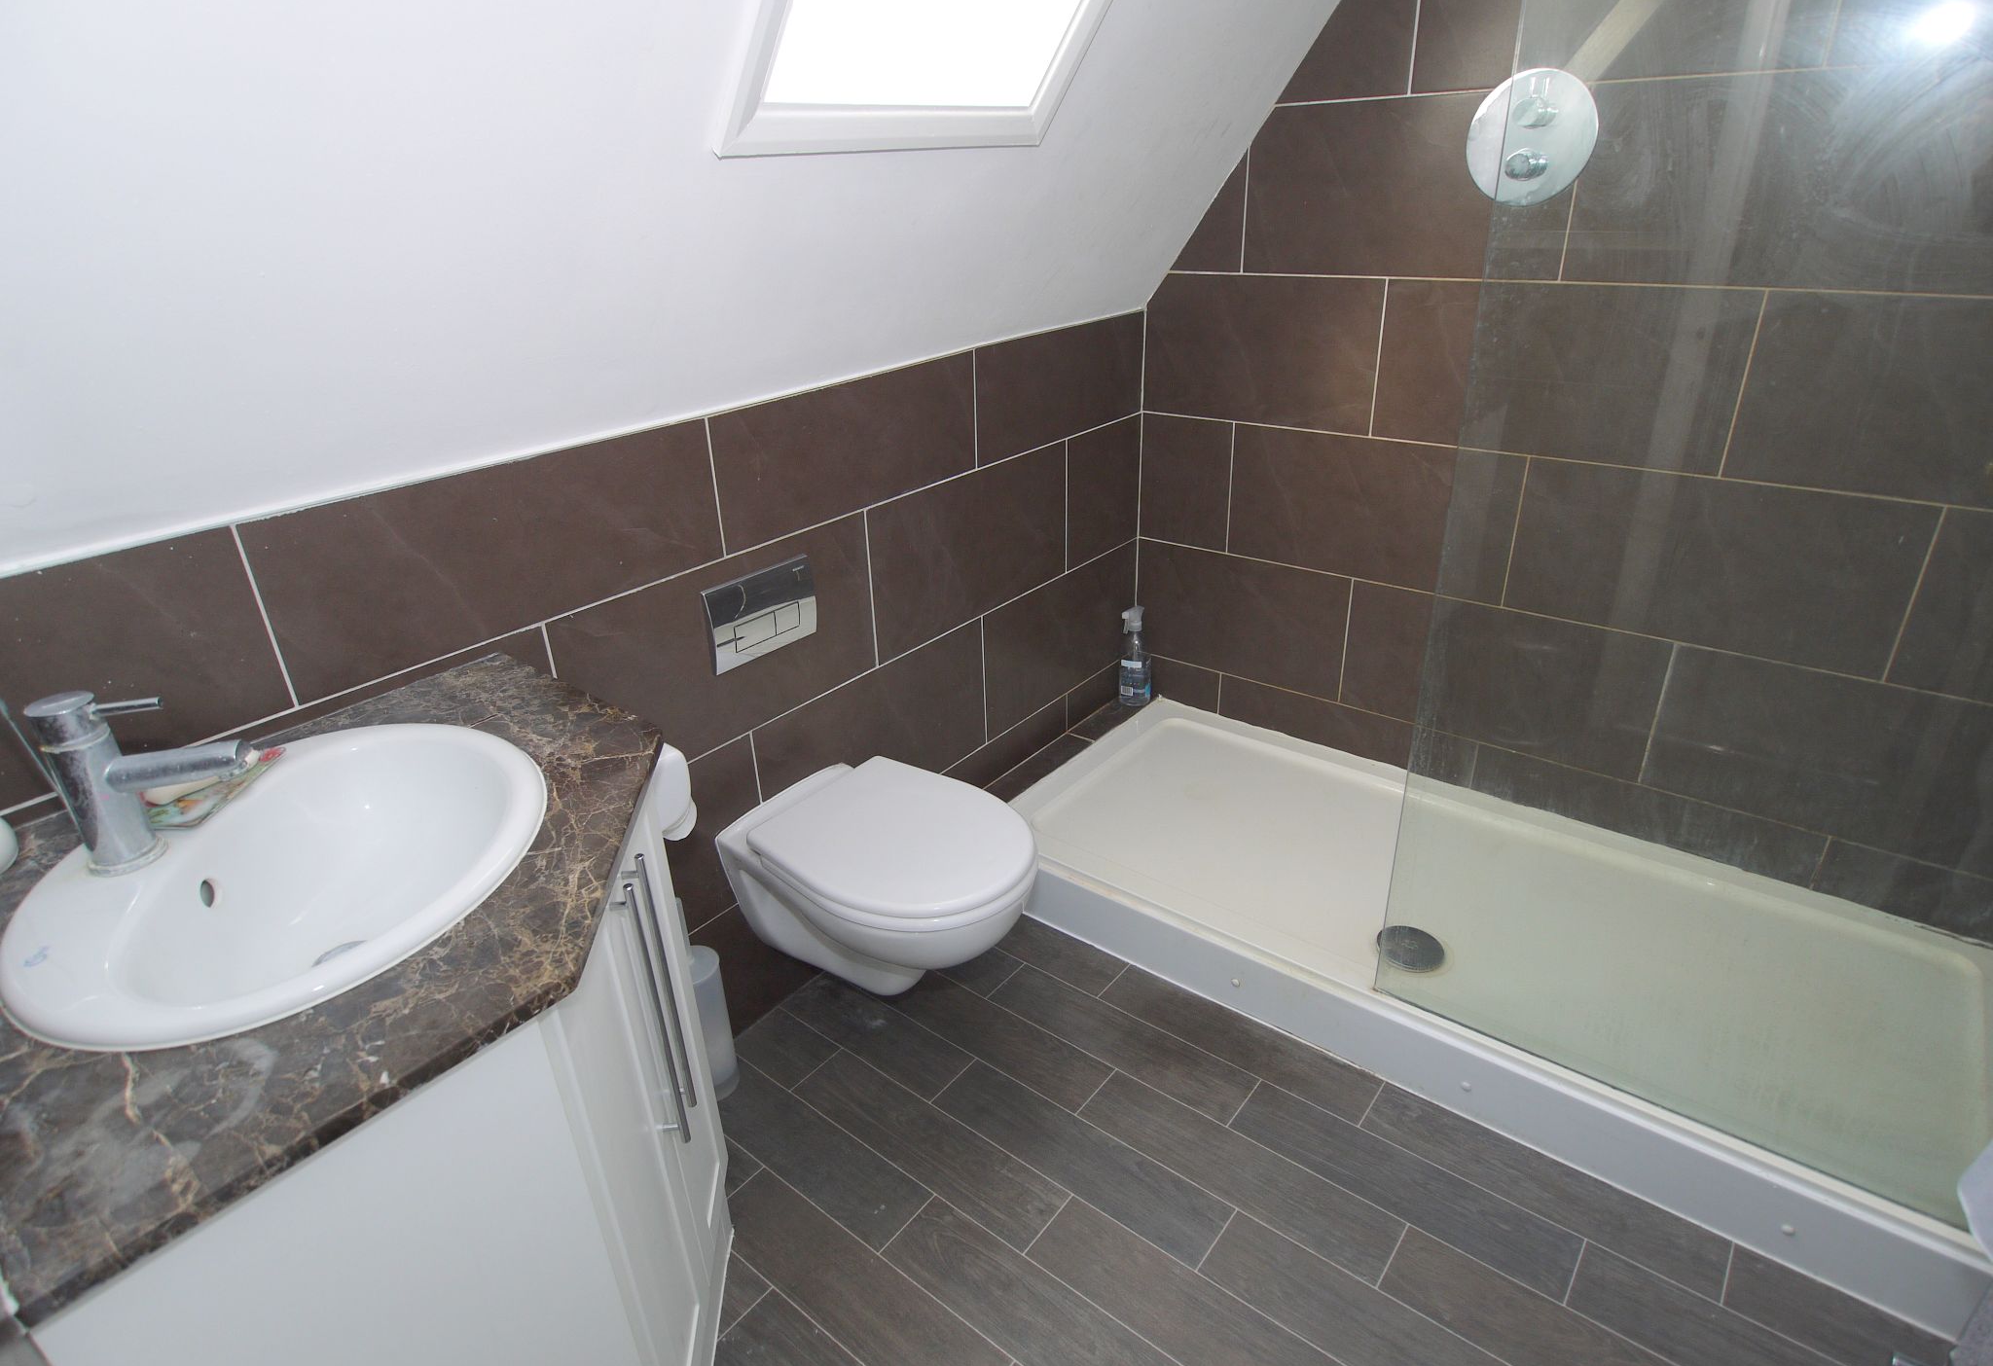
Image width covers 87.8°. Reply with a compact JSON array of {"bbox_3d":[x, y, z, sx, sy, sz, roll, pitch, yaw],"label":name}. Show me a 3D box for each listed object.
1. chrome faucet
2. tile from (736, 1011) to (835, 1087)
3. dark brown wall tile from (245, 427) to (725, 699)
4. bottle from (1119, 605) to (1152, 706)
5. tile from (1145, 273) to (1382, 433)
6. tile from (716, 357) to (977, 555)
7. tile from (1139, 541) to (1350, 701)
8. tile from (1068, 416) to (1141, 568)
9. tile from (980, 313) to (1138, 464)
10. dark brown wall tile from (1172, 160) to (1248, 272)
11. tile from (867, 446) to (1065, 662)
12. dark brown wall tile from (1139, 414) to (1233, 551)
[{"bbox_3d":[-0.712,0.079,0.878,0.158,0.154,0.056,-6,26,-6],"label":"chrome faucet"},{"bbox_3d":[-0.372,0.647,1.827,0.163,0.012,0.118,17,32,35],"label":"tile"},{"bbox_3d":[-0.608,-0.180,1.337,0.010,0.210,0.599,18,33,35],"label":"dark brown wall tile"},{"bbox_3d":[0.352,-0.072,2.598,0.093,0.257,0.060,-17,30,-27],"label":"bottle"},{"bbox_3d":[0.547,-0.701,2.198,0.534,0.300,0.010,18,33,35],"label":"tile"},{"bbox_3d":[-0.231,-0.401,1.751,0.010,0.213,0.599,18,33,35],"label":"tile"},{"bbox_3d":[0.567,-0.157,2.450,0.532,0.298,0.012,17,32,35],"label":"tile"},{"bbox_3d":[0.243,-0.438,2.362,0.012,0.298,0.302,17,32,35],"label":"tile"},{"bbox_3d":[0.145,-0.623,2.163,0.010,0.221,0.596,18,33,35],"label":"tile"},{"bbox_3d":[0.439,-0.970,2.138,0.165,0.230,0.012,17,32,35],"label":"dark brown wall tile"},{"bbox_3d":[-0.038,-0.273,2.046,0.012,0.298,0.598,17,32,35],"label":"tile"},{"bbox_3d":[0.439,-0.465,2.403,0.232,0.298,0.012,17,32,35],"label":"dark brown wall tile"}]

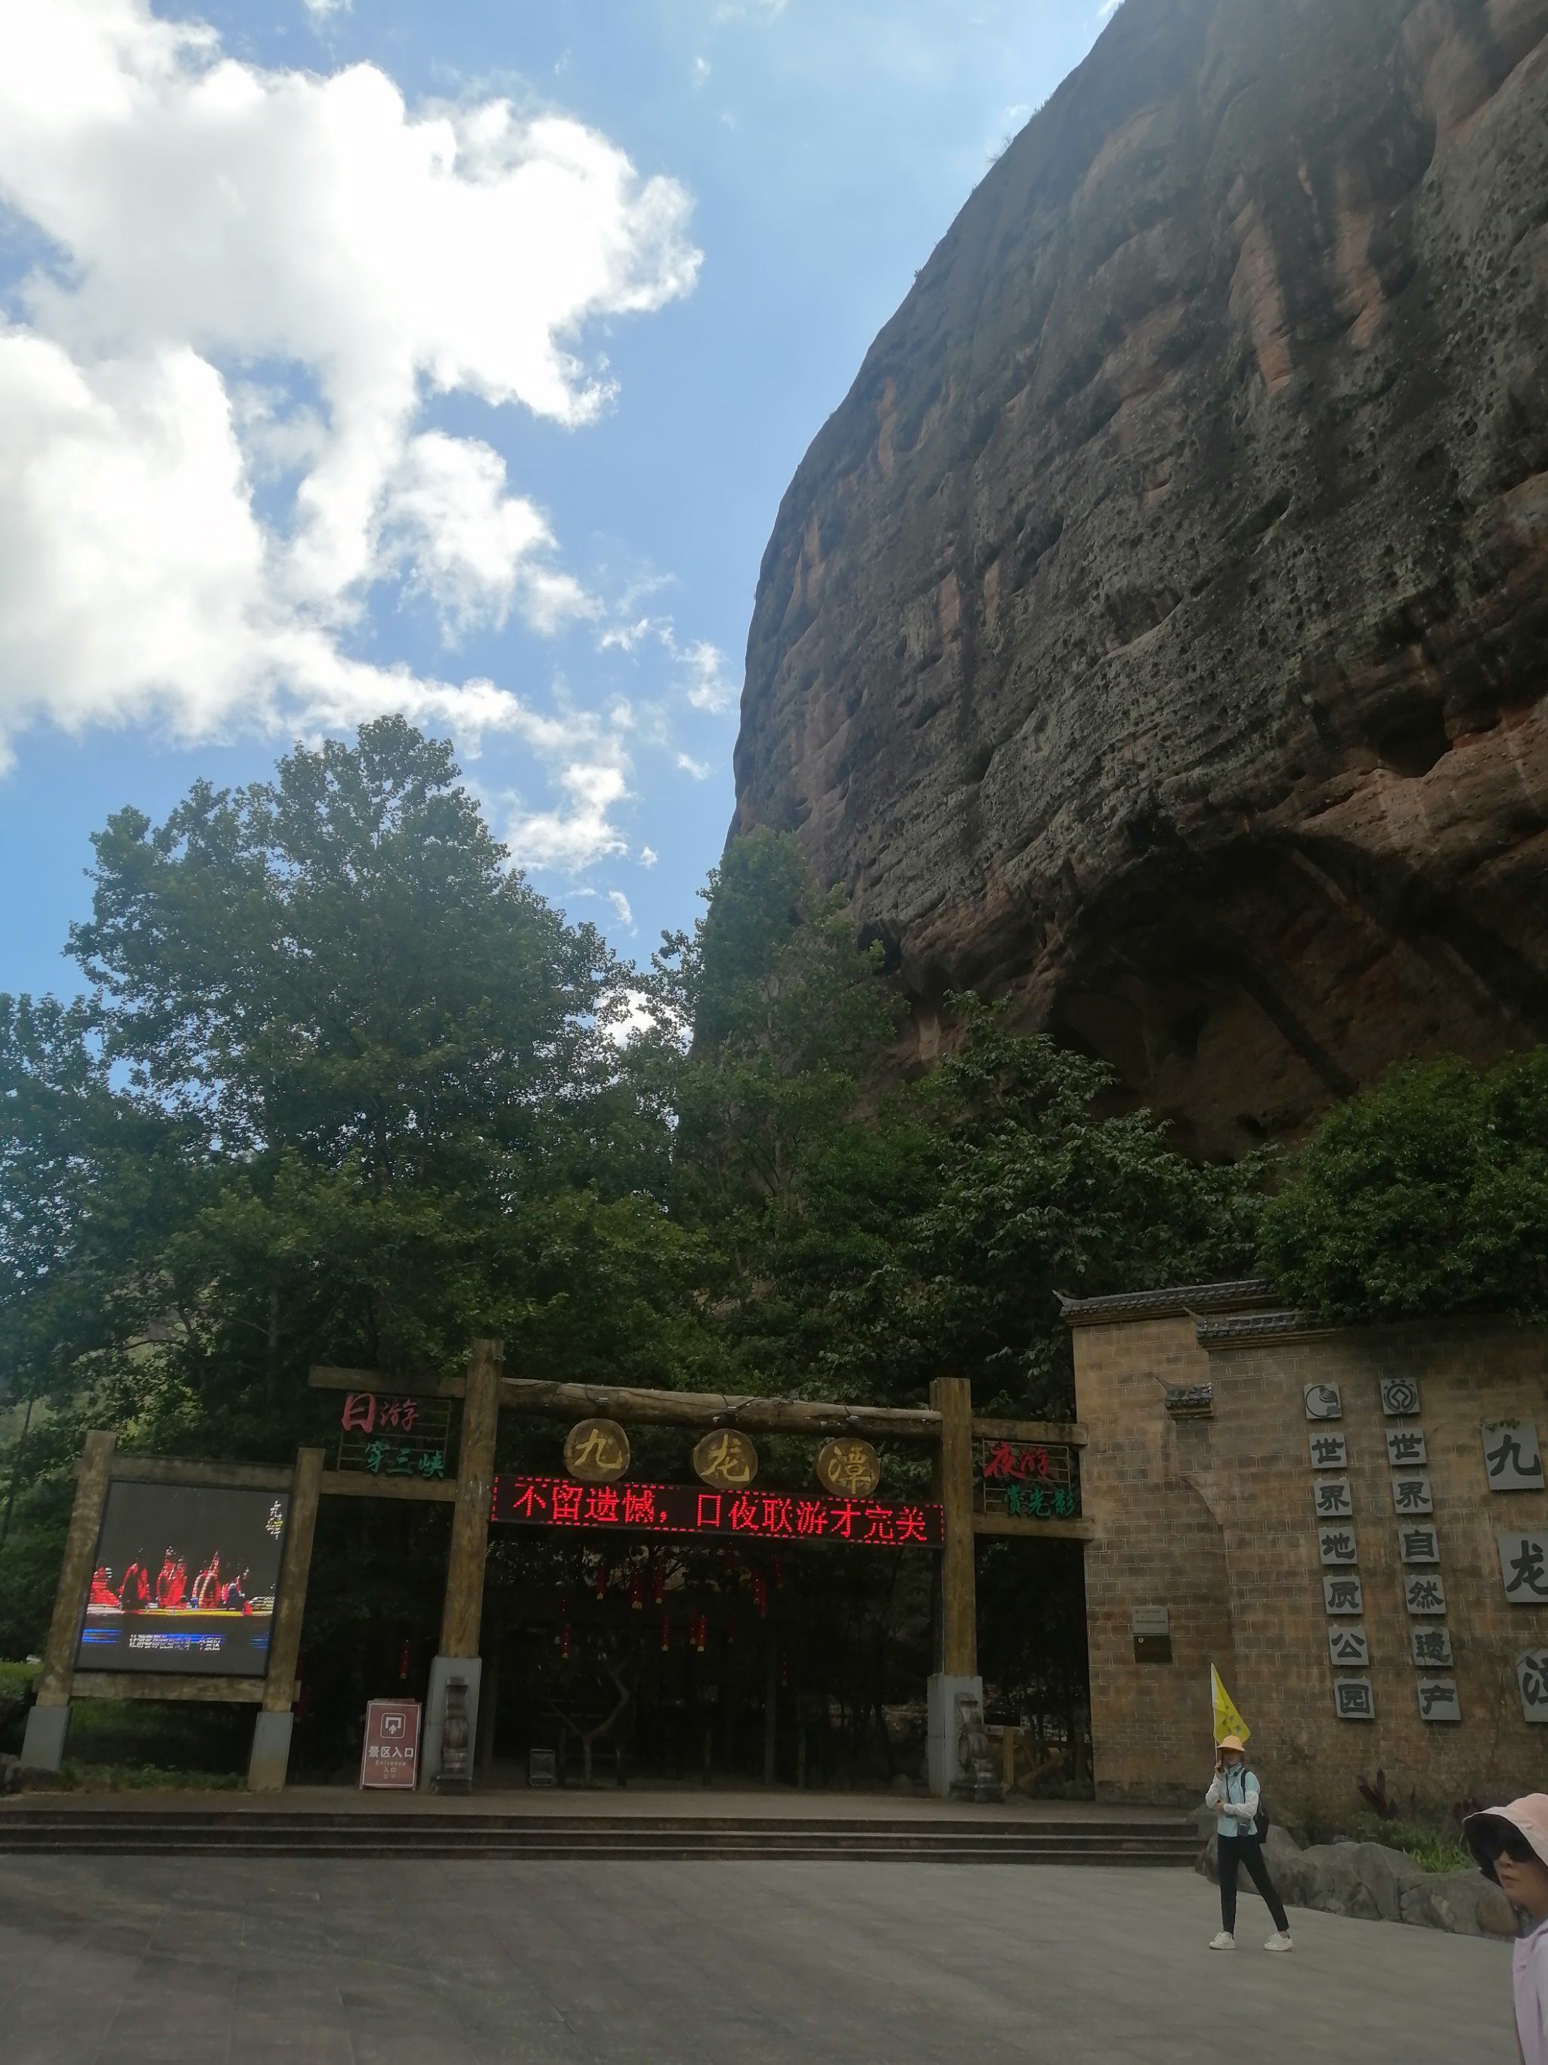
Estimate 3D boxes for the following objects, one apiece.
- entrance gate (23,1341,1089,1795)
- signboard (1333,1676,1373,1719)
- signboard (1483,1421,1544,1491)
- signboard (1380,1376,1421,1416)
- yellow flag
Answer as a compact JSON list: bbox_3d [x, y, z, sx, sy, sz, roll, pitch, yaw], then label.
[{"bbox_3d":[-2.358,8.172,24.880,16.000,6.500,1.100,8,-24,-14],"label":"entrance gate"},{"bbox_3d":[8.143,9.342,22.563,0.520,0.520,0.050,-13,-27,32],"label":"signboard"},{"bbox_3d":[10.324,5.910,22.460,0.710,0.910,0.060,-13,-27,32],"label":"signboard"},{"bbox_3d":[9.175,5.332,23.565,0.520,0.520,0.050,-13,-27,32],"label":"signboard"},{"bbox_3d":[3.914,5.767,13.807,0.340,0.610,0.100,-2,-23,9],"label":"yellow flag"}]

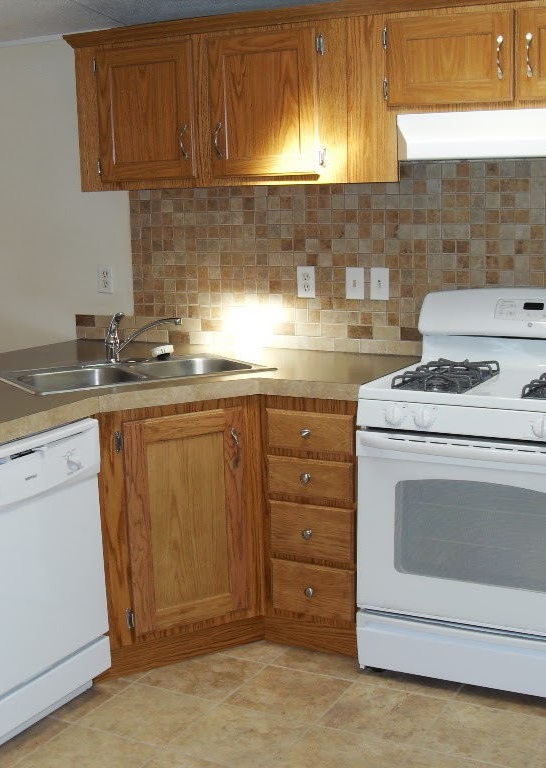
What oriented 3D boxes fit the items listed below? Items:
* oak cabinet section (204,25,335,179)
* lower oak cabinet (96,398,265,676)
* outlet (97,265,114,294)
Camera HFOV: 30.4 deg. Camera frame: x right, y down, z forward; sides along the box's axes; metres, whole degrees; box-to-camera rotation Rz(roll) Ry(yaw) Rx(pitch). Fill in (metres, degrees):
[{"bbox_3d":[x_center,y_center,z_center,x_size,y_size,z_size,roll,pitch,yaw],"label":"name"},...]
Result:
[{"bbox_3d":[0.034,-0.953,3.476,0.436,0.480,0.317,4,11,26],"label":"oak cabinet section"},{"bbox_3d":[-0.436,0.433,3.355,0.580,0.833,0.600,-7,11,-30],"label":"lower oak cabinet"},{"bbox_3d":[-0.676,-0.420,4.044,0.071,0.115,0.010,4,11,26],"label":"outlet"}]

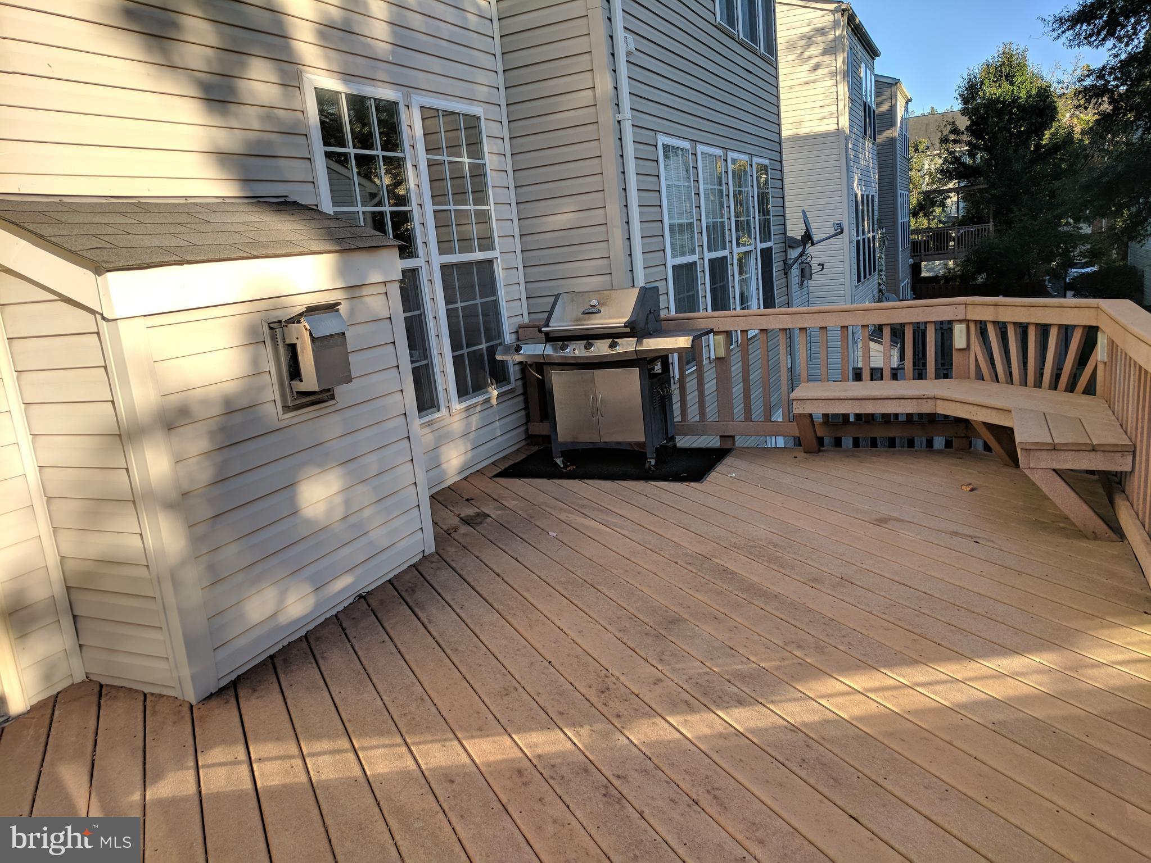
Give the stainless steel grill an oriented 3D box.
[{"bbox_3d":[0.202,-0.337,5.596,1.320,1.145,0.575,0,14,25],"label":"stainless steel grill"}]

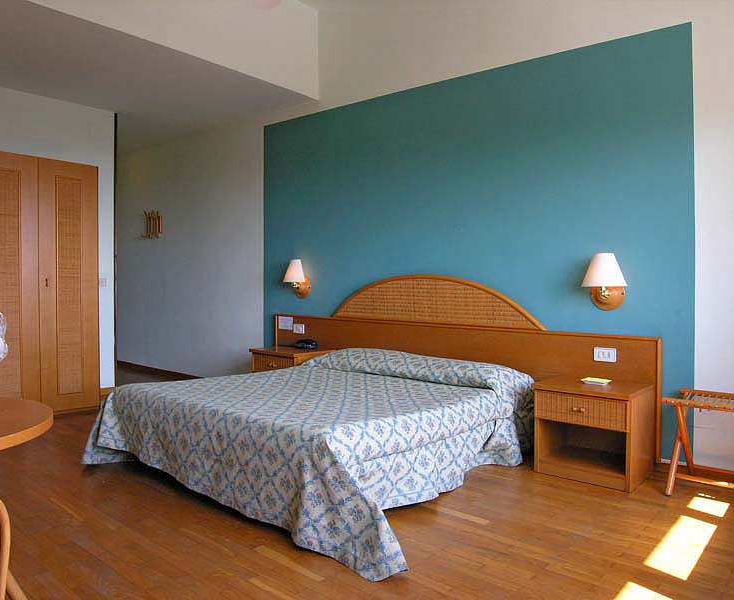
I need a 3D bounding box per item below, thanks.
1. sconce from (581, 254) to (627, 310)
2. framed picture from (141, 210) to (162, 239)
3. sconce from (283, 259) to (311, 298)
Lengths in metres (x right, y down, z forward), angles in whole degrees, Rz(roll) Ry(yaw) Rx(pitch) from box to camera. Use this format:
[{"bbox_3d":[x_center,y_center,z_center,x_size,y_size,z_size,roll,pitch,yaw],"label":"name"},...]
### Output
[{"bbox_3d":[1.347,-0.098,3.133,0.235,0.325,0.210,2,2,38],"label":"sconce"},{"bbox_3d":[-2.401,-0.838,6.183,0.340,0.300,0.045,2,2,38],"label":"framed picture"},{"bbox_3d":[-0.588,-0.175,4.659,0.235,0.325,0.210,2,2,38],"label":"sconce"}]

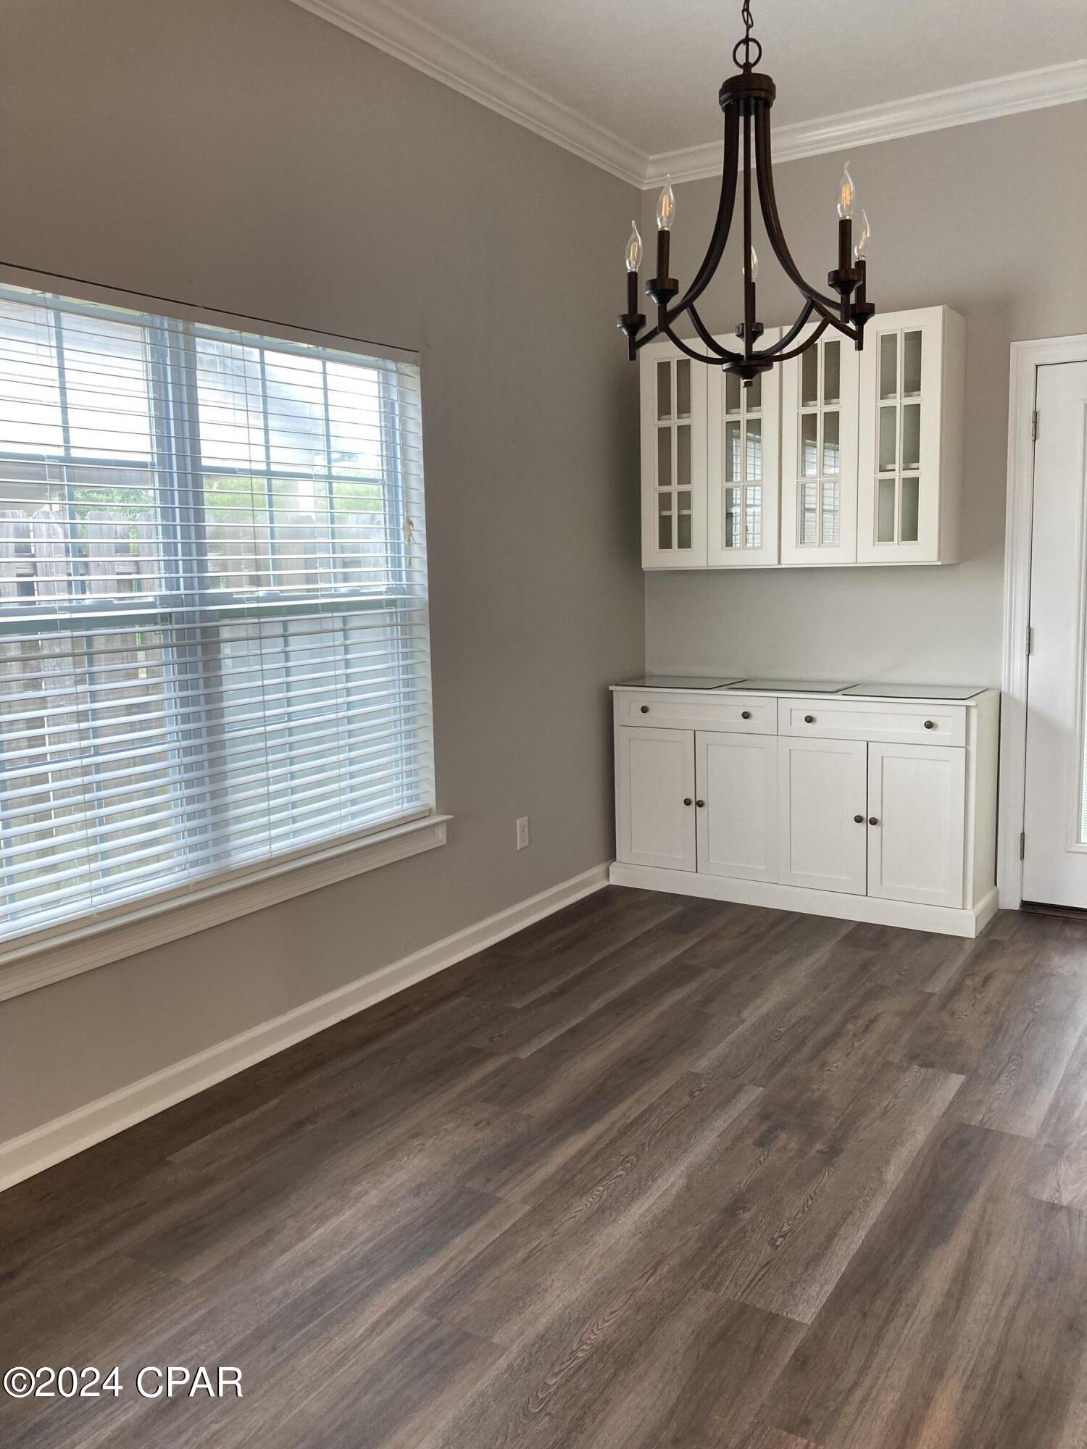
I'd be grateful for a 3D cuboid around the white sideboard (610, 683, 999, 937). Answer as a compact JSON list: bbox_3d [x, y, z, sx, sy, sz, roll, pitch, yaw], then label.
[{"bbox_3d":[1.028,0.284,4.788,1.527,0.866,0.397,4,9,32],"label":"white sideboard"}]

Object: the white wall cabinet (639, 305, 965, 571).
[{"bbox_3d":[1.004,-1.087,4.664,1.214,0.915,0.302,4,9,32],"label":"white wall cabinet"}]

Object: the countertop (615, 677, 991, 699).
[{"bbox_3d":[1.007,-0.153,4.755,1.451,0.011,0.344,4,9,32],"label":"countertop"}]

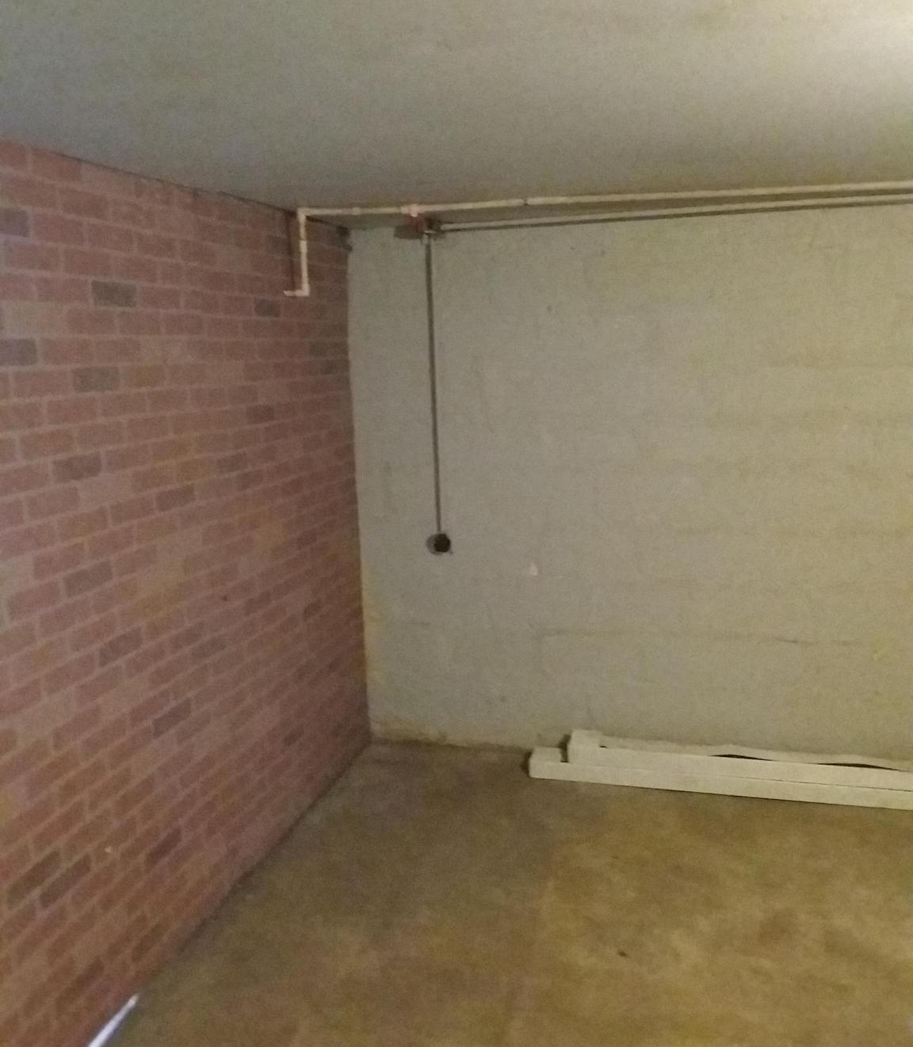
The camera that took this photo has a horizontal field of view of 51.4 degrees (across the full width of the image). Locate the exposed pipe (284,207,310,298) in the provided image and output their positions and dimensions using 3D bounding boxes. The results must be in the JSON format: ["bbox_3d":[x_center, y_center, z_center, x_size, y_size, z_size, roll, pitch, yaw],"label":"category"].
[{"bbox_3d":[-0.551,-0.921,3.228,0.094,0.290,0.034,1,10,16],"label":"exposed pipe"}]

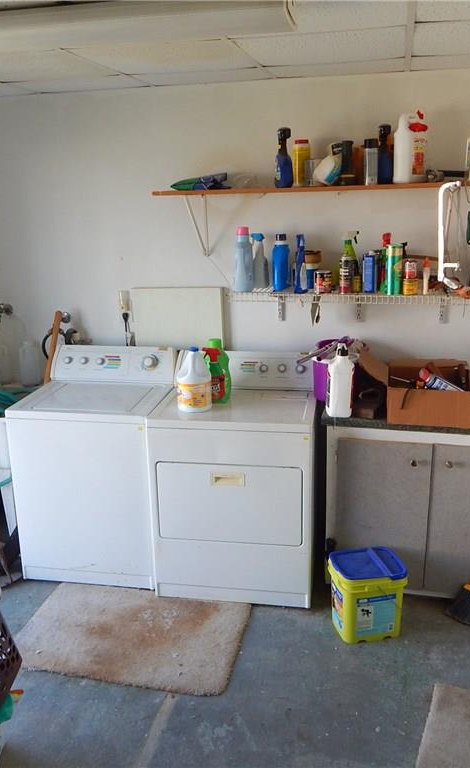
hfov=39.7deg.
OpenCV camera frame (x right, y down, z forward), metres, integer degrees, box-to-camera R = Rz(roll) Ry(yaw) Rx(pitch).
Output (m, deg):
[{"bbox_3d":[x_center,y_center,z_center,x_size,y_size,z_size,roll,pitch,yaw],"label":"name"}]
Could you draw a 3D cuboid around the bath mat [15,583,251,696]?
[{"bbox_3d":[-0.460,1.101,2.875,0.975,0.015,0.640,2,15,11],"label":"bath mat"}]

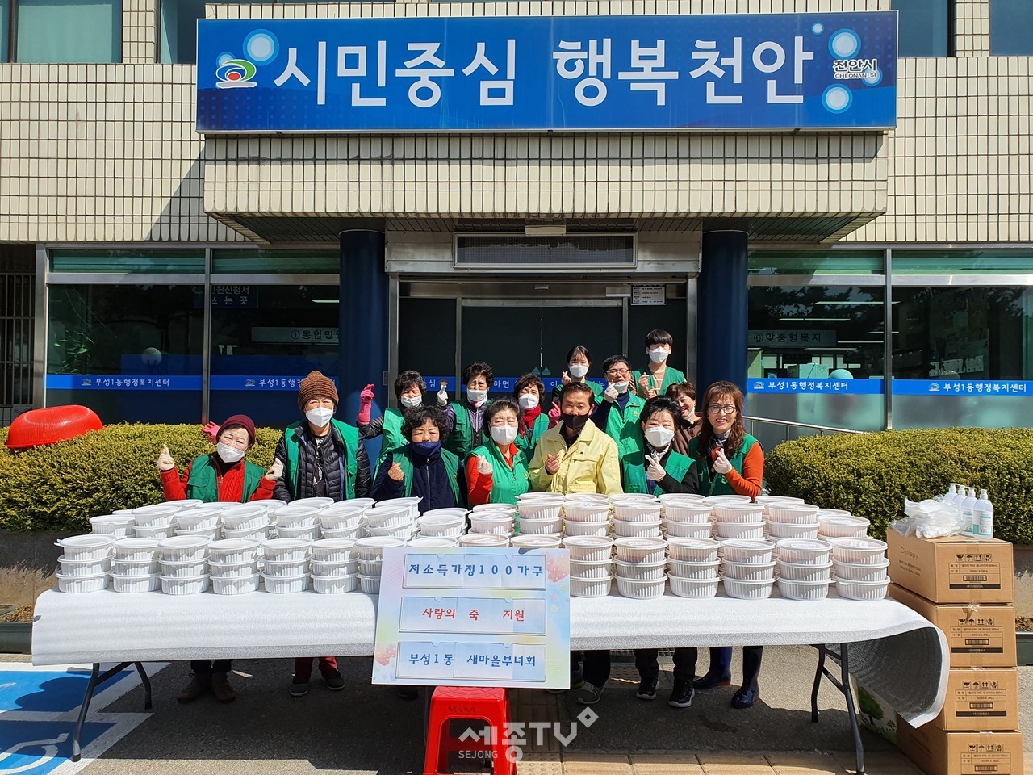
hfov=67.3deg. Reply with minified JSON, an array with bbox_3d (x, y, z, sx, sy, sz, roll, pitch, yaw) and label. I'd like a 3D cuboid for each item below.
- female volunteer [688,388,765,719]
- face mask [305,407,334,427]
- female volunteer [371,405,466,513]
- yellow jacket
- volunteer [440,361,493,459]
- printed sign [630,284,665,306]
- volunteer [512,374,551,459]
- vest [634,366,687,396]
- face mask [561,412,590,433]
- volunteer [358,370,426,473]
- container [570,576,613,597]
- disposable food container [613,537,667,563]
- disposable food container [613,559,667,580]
[{"bbox_3d":[1.091,0.794,4.040,0.450,1.640,0.400,0,-1,19],"label":"female volunteer"},{"bbox_3d":[-0.995,0.149,3.930,0.140,0.105,0.080,1,-1,0],"label":"face mask"},{"bbox_3d":[-0.506,0.849,4.040,0.500,1.500,0.380,1,-1,-6],"label":"female volunteer"},{"bbox_3d":[0.303,0.510,4.020,0.520,0.700,0.340,0,-1,5],"label":"yellow jacket"},{"bbox_3d":[-0.292,0.627,4.927,0.470,1.580,0.320,1,-2,-3],"label":"volunteer"},{"bbox_3d":[1.279,-0.893,7.500,0.330,0.200,0.020,1,-1,3],"label":"printed sign"},{"bbox_3d":[0.094,0.697,4.838,0.480,1.570,0.320,1,-1,1],"label":"volunteer"},{"bbox_3d":[1.034,0.126,5.600,0.410,0.620,0.260,0,-1,7],"label":"vest"},{"bbox_3d":[0.298,0.179,3.950,0.145,0.110,0.090,1,-1,2],"label":"face mask"},{"bbox_3d":[-0.744,0.670,4.950,0.510,1.560,0.380,1,-1,-7],"label":"volunteer"},{"bbox_3d":[0.301,0.818,3.252,0.216,0.083,0.216,1,-2,-2],"label":"container"},{"bbox_3d":[0.523,0.693,3.300,0.222,0.076,0.222,1,-1,2],"label":"disposable food container"},{"bbox_3d":[0.521,0.747,3.239,0.216,0.083,0.216,1,-2,-2],"label":"disposable food container"}]

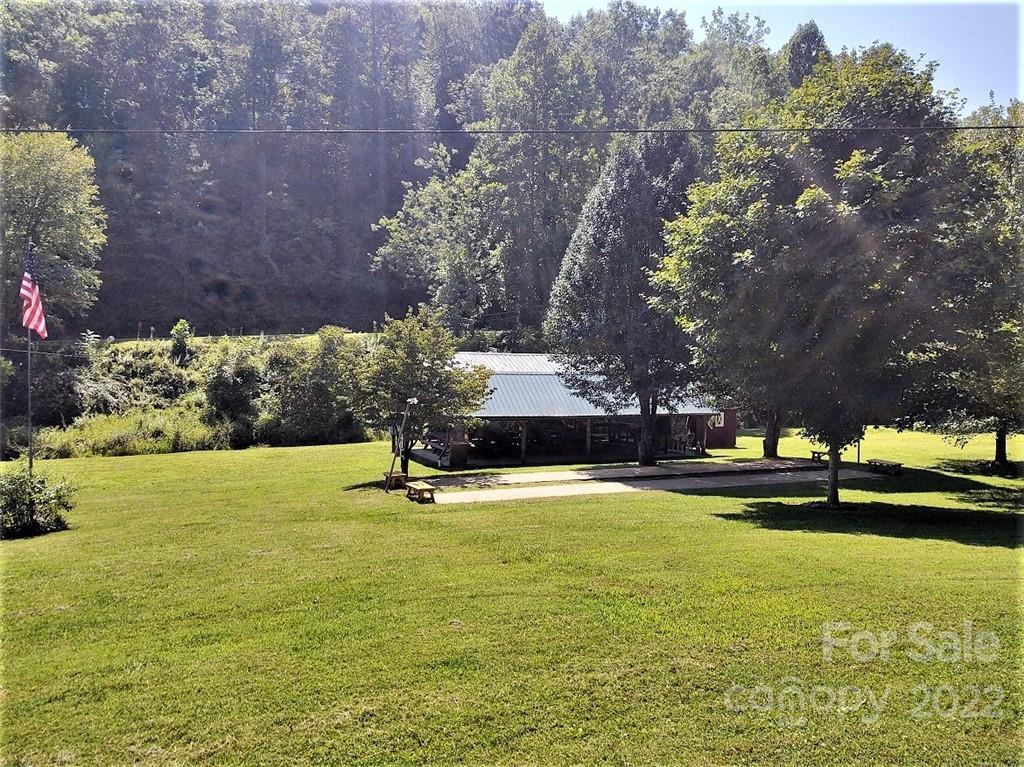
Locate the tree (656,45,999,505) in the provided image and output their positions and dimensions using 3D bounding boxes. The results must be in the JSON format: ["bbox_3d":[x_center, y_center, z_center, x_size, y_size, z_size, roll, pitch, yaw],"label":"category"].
[{"bbox_3d":[9.300,-3.200,23.600,9.800,13.500,9.600,0,0,0],"label":"tree"}]

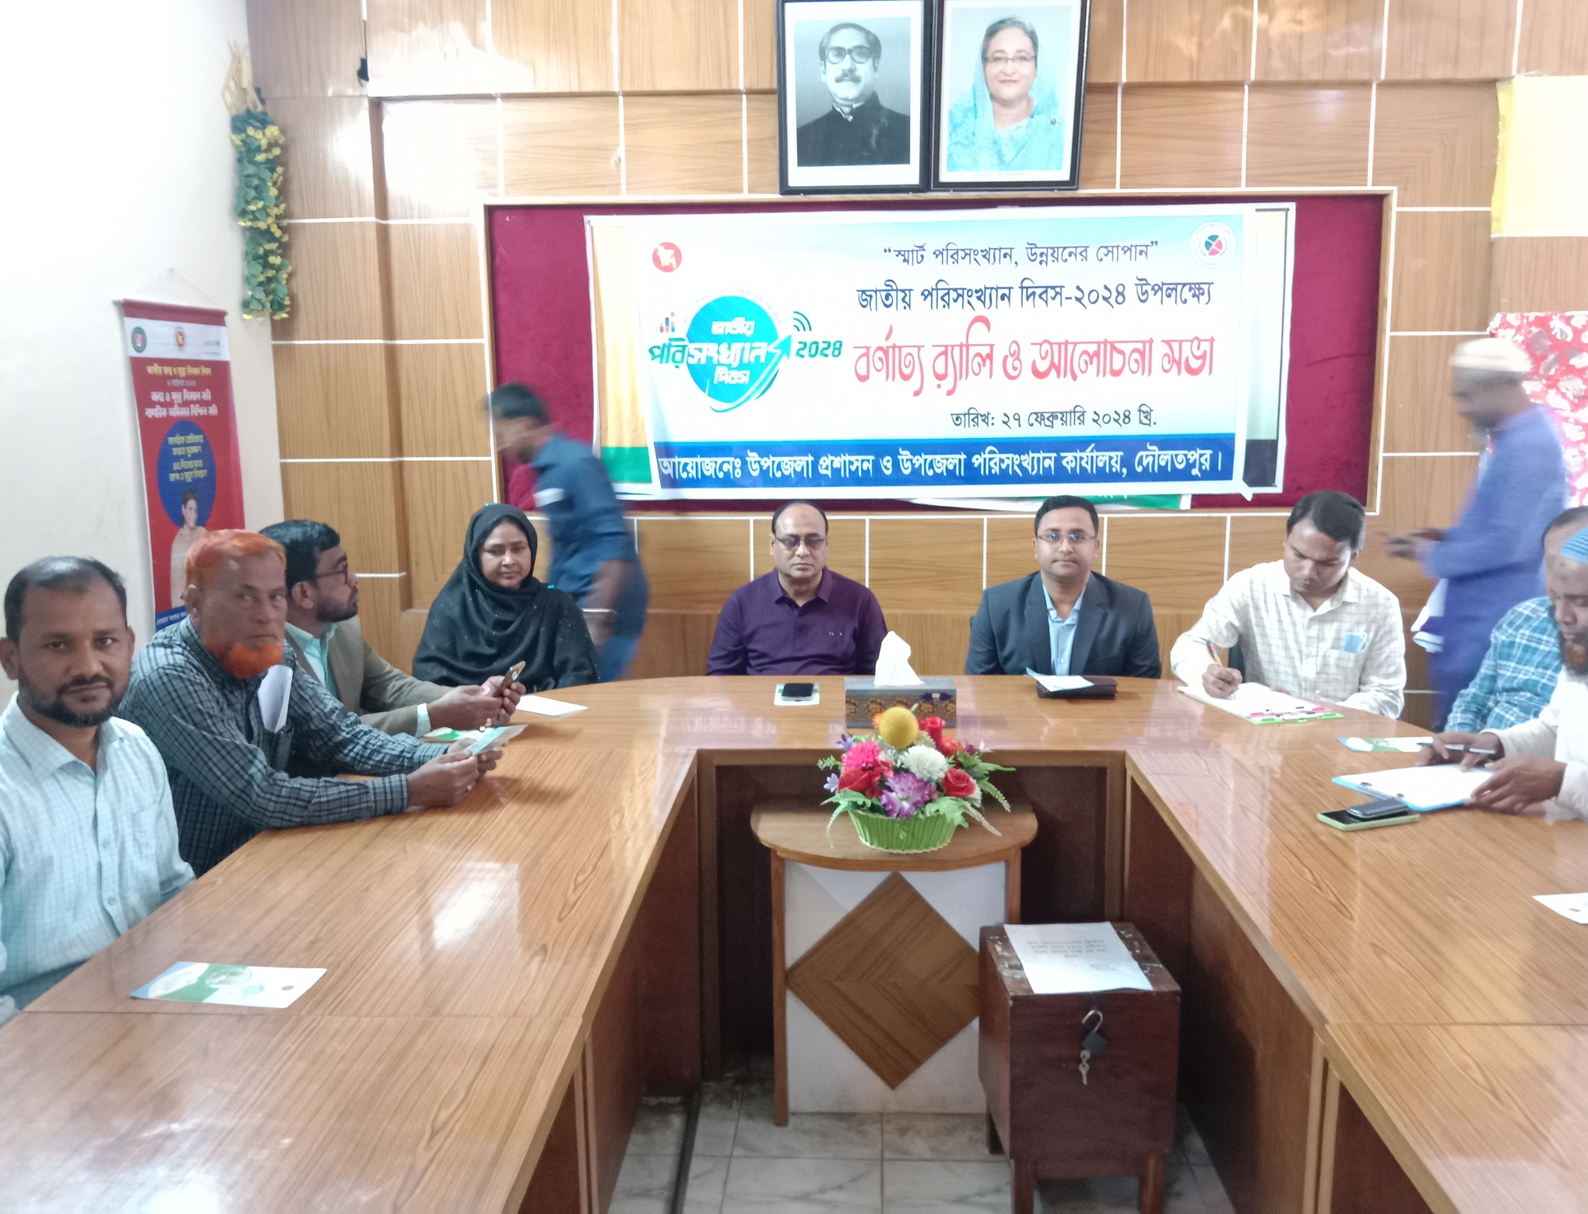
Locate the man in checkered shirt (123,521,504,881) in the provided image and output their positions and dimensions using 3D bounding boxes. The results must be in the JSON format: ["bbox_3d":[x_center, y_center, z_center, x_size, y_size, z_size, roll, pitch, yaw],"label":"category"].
[{"bbox_3d":[-0.853,0.483,2.356,0.720,1.270,0.530,2,10,14],"label":"man in checkered shirt"}]

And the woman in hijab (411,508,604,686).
[{"bbox_3d":[-0.708,0.361,3.181,0.500,1.220,0.660,-2,10,-11],"label":"woman in hijab"}]

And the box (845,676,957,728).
[{"bbox_3d":[0.237,0.215,2.810,0.239,0.087,0.107,0,10,4],"label":"box"}]

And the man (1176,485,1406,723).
[{"bbox_3d":[1.175,0.359,2.986,0.560,1.270,0.680,4,11,22],"label":"man"}]

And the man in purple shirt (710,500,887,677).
[{"bbox_3d":[0.005,0.320,3.476,0.510,1.201,0.700,0,10,3],"label":"man in purple shirt"}]

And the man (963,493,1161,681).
[{"bbox_3d":[0.733,0.322,3.377,0.527,1.221,0.700,0,10,3],"label":"man"}]

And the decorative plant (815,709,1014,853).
[{"bbox_3d":[0.243,0.334,2.560,0.385,0.273,0.300,0,10,3],"label":"decorative plant"}]

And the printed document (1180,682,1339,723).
[{"bbox_3d":[1.085,0.217,2.956,0.222,0.022,0.315,-3,10,-14],"label":"printed document"}]

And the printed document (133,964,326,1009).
[{"bbox_3d":[-0.730,0.489,1.637,0.210,0.004,0.102,1,10,8],"label":"printed document"}]

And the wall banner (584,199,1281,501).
[{"bbox_3d":[0.473,-0.827,4.166,2.283,0.929,0.030,0,10,3],"label":"wall banner"}]

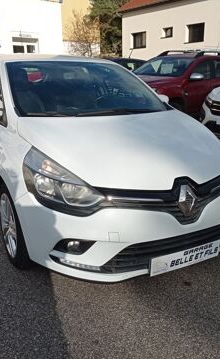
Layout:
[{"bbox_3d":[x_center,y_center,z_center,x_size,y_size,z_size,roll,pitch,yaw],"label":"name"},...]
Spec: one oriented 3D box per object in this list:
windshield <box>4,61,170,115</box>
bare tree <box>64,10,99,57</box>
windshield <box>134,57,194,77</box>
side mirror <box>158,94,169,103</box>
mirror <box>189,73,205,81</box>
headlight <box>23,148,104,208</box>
[{"bbox_3d":[-0.211,-0.781,3.275,1.340,0.140,0.980,-8,45,-27],"label":"windshield"},{"bbox_3d":[-1.601,-7.937,22.604,2.300,3.700,2.200,1,18,0],"label":"bare tree"},{"bbox_3d":[1.237,-2.569,8.915,1.340,0.140,0.800,19,58,43],"label":"windshield"},{"bbox_3d":[0.483,-0.762,3.802,0.240,0.160,0.160,-8,20,-27],"label":"side mirror"},{"bbox_3d":[1.887,-2.228,8.414,0.260,0.180,0.160,17,23,41],"label":"mirror"},{"bbox_3d":[-0.303,-0.018,2.292,0.390,0.260,0.580,-5,19,-17],"label":"headlight"}]

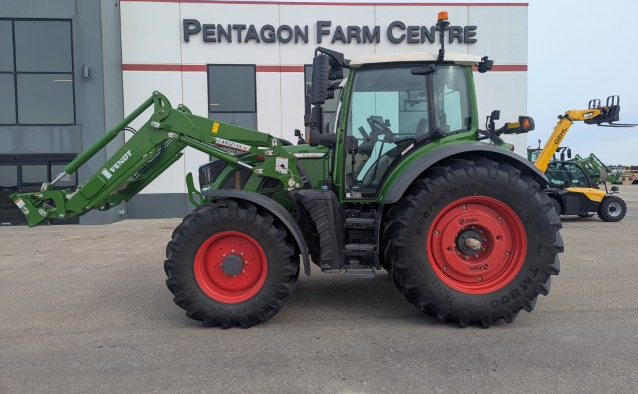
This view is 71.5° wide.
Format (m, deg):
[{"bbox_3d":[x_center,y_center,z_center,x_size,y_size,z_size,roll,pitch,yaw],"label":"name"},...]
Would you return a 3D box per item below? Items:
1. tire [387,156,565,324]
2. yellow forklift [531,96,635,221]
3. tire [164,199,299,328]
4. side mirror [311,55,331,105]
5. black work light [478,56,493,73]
[{"bbox_3d":[1.648,0.450,4.870,1.800,1.770,0.640,-1,3,0],"label":"tire"},{"bbox_3d":[8.900,-1.285,15.050,4.250,4.100,1.850,-1,3,-5],"label":"yellow forklift"},{"bbox_3d":[-0.918,0.700,4.890,1.410,1.370,0.540,-1,3,0],"label":"tire"},{"bbox_3d":[0.015,-1.222,4.620,0.150,0.510,0.240,-1,3,-16],"label":"side mirror"},{"bbox_3d":[1.920,-1.525,5.120,0.140,0.190,0.160,-1,3,0],"label":"black work light"}]

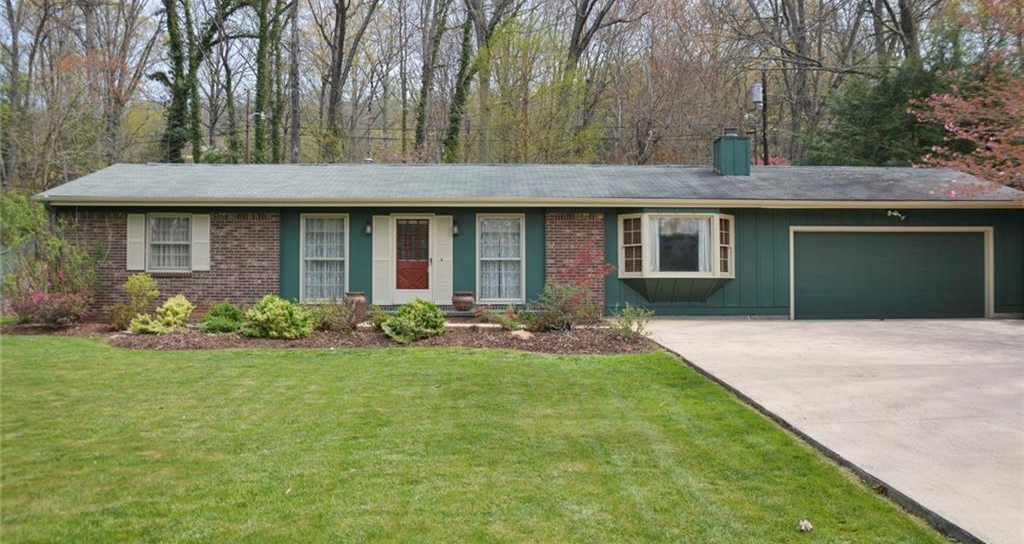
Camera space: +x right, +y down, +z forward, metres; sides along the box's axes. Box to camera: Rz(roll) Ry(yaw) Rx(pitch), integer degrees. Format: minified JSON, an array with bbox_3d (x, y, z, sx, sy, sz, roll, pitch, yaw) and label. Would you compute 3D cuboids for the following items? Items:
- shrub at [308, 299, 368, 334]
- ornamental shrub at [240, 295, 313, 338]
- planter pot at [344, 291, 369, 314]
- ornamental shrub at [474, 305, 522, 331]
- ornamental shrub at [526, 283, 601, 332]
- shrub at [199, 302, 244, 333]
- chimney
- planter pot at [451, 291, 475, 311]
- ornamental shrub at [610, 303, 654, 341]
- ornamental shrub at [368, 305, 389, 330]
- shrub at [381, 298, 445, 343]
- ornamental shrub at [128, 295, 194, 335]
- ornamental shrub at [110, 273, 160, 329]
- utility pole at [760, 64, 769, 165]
[{"bbox_3d":[-3.458,0.859,15.300,1.196,0.661,1.000,0,0,0],"label":"shrub"},{"bbox_3d":[-4.525,0.850,14.750,1.383,0.797,1.150,0,0,-1],"label":"ornamental shrub"},{"bbox_3d":[-3.443,0.702,17.000,0.531,0.509,0.530,0,-1,0],"label":"planter pot"},{"bbox_3d":[-0.274,0.926,15.600,0.975,0.491,0.750,0,0,0],"label":"ornamental shrub"},{"bbox_3d":[1.067,0.724,15.900,1.533,0.971,1.200,0,0,-1],"label":"ornamental shrub"},{"bbox_3d":[-5.865,0.907,15.500,0.929,0.622,0.800,0,0,-1],"label":"shrub"},{"bbox_3d":[5.880,-3.190,20.500,0.790,1.300,0.640,0,0,-1],"label":"chimney"},{"bbox_3d":[-1.087,0.663,17.200,0.502,0.430,0.500,0,-1,0],"label":"planter pot"},{"bbox_3d":[2.245,0.885,14.300,0.820,0.634,0.750,0,0,0],"label":"ornamental shrub"},{"bbox_3d":[-2.779,0.949,16.100,0.461,0.492,0.440,0,0,-1],"label":"ornamental shrub"},{"bbox_3d":[-1.788,0.854,13.900,1.186,0.731,1.100,0,0,0],"label":"shrub"},{"bbox_3d":[-7.122,0.860,15.600,1.341,0.784,1.050,0,0,0],"label":"ornamental shrub"},{"bbox_3d":[-8.141,0.636,16.600,1.081,1.206,0.900,0,0,0],"label":"ornamental shrub"},{"bbox_3d":[11.500,-4.327,35.000,0.270,10.356,0.270,0,0,0],"label":"utility pole"}]

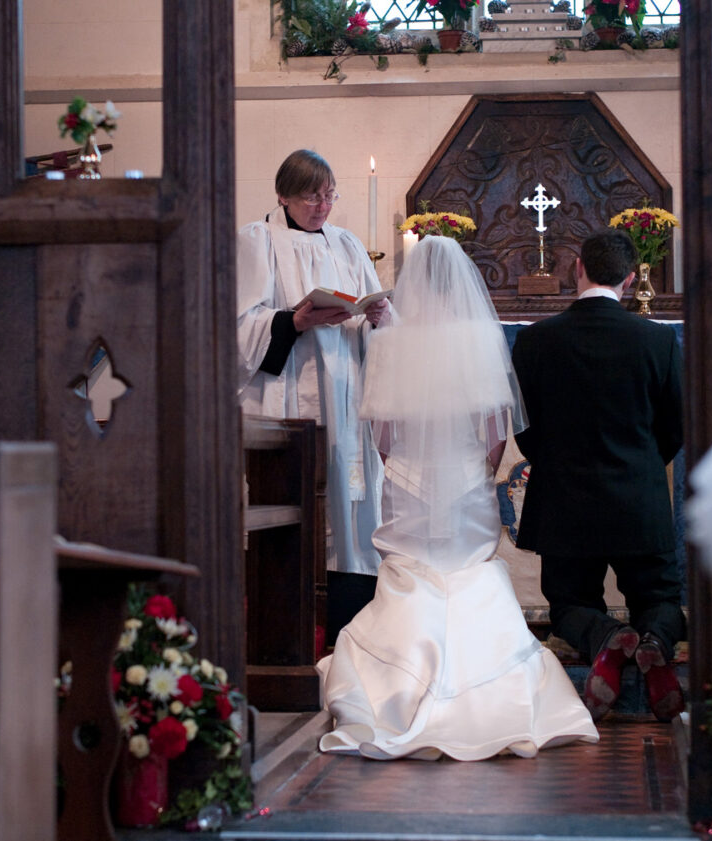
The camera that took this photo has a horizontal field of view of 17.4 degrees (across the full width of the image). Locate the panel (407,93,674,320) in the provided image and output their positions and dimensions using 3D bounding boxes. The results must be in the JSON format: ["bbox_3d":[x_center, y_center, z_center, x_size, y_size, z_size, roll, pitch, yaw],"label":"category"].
[{"bbox_3d":[0.680,-0.790,8.620,0.975,0.840,0.090,0,-1,6],"label":"panel"}]

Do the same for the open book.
[{"bbox_3d":[-0.037,-0.372,7.280,0.270,0.065,0.200,0,-18,-22],"label":"open book"}]

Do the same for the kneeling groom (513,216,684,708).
[{"bbox_3d":[0.775,0.166,7.430,0.560,1.550,0.620,0,-1,6],"label":"kneeling groom"}]

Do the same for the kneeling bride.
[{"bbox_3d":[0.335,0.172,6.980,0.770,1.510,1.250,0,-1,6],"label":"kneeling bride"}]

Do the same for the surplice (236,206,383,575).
[{"bbox_3d":[-0.165,-0.100,7.480,0.500,1.160,0.400,0,-2,-25],"label":"surplice"}]

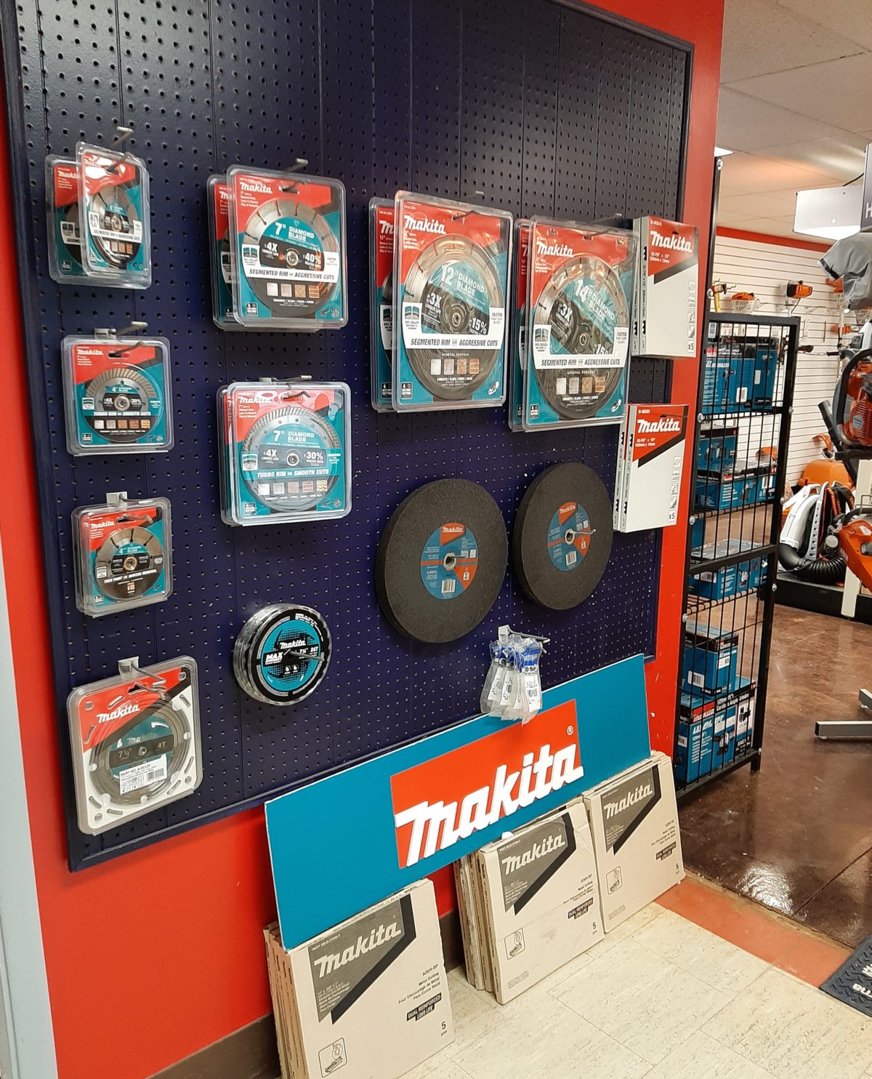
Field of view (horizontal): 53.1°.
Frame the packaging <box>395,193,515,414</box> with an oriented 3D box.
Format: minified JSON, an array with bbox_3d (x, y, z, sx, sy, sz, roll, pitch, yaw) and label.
[{"bbox_3d":[0.037,-0.441,1.673,0.021,0.378,0.327,12,17,41],"label":"packaging"}]

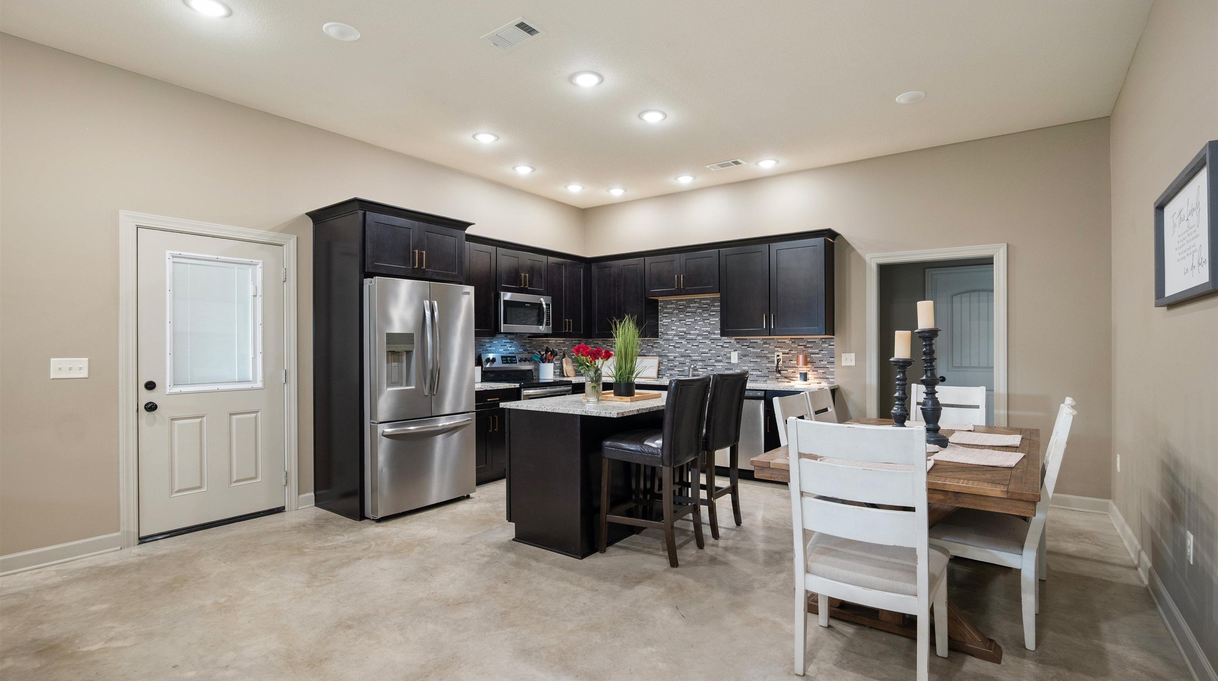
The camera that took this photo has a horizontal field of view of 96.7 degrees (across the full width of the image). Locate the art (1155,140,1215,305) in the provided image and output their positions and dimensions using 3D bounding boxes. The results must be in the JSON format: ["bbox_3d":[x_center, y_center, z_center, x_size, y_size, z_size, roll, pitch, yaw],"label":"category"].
[{"bbox_3d":[2.355,-0.418,2.213,0.040,0.505,0.998,0,0,38],"label":"art"}]

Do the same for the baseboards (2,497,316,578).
[{"bbox_3d":[-2.888,1.264,3.684,0.030,0.115,1.680,0,0,38],"label":"baseboards"}]

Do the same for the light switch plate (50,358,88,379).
[{"bbox_3d":[-3.269,0.171,3.283,0.010,0.117,0.162,0,0,38],"label":"light switch plate"}]

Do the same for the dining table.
[{"bbox_3d":[1.681,0.946,2.983,1.080,0.768,1.820,0,0,38],"label":"dining table"}]

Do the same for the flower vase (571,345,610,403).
[{"bbox_3d":[-0.118,0.207,3.617,0.250,0.400,0.230,0,0,0],"label":"flower vase"}]

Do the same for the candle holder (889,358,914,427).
[{"bbox_3d":[1.676,0.333,3.097,0.150,0.450,0.150,0,0,38],"label":"candle holder"}]

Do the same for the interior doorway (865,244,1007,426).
[{"bbox_3d":[2.863,0.261,4.781,1.060,2.134,0.150,0,0,34],"label":"interior doorway"}]

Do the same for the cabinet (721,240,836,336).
[{"bbox_3d":[1.730,-0.511,5.604,1.089,0.930,0.325,0,0,37],"label":"cabinet"}]

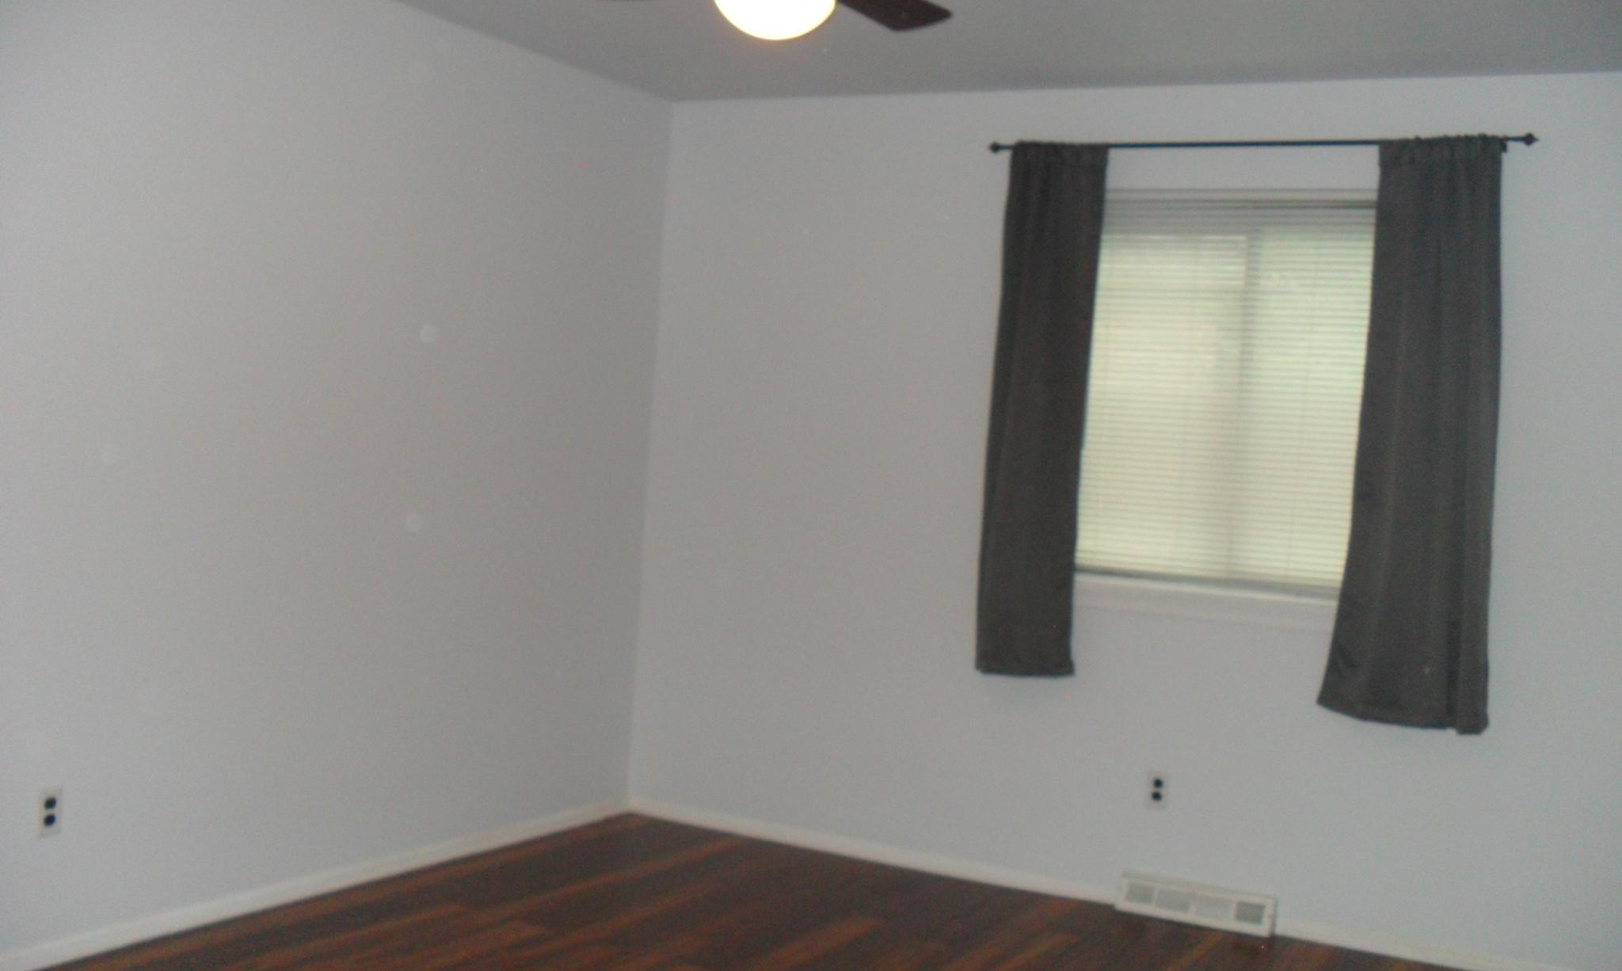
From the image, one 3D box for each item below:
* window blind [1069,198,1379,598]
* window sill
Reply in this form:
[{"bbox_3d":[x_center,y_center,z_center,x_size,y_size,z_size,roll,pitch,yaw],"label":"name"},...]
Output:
[{"bbox_3d":[1.261,-0.278,4.771,1.000,1.150,0.045,5,1,27],"label":"window blind"},{"bbox_3d":[1.210,0.349,4.770,1.050,0.090,0.100,5,1,27],"label":"window sill"}]

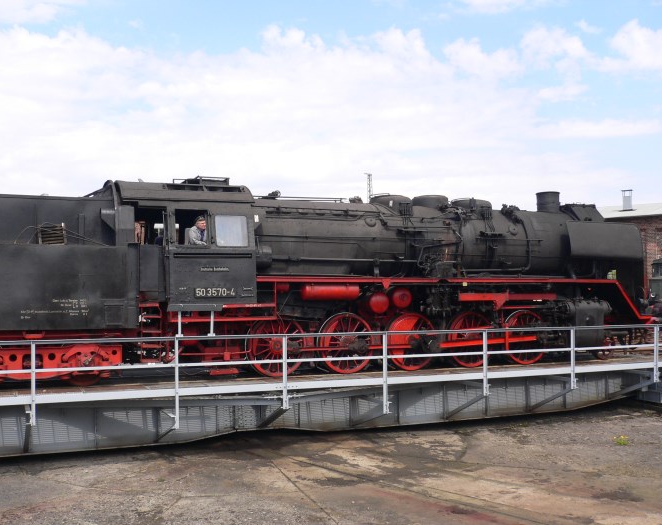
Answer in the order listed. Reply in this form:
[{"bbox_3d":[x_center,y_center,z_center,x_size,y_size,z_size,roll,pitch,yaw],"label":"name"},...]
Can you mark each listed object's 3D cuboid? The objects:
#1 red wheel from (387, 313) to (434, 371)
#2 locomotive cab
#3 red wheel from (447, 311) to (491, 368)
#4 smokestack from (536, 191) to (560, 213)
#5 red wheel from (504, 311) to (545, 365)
[{"bbox_3d":[1.862,1.851,16.773,1.400,1.400,0.160,1,-2,-22],"label":"red wheel"},{"bbox_3d":[-3.356,-0.450,15.546,2.740,2.920,3.000,1,-2,-22],"label":"locomotive cab"},{"bbox_3d":[3.391,1.875,17.391,1.400,1.400,0.160,1,-2,-22],"label":"red wheel"},{"bbox_3d":[5.917,-1.643,19.339,0.640,0.580,0.640,0,-2,0],"label":"smokestack"},{"bbox_3d":[4.921,1.899,18.008,1.400,1.400,0.160,1,-2,-22],"label":"red wheel"}]

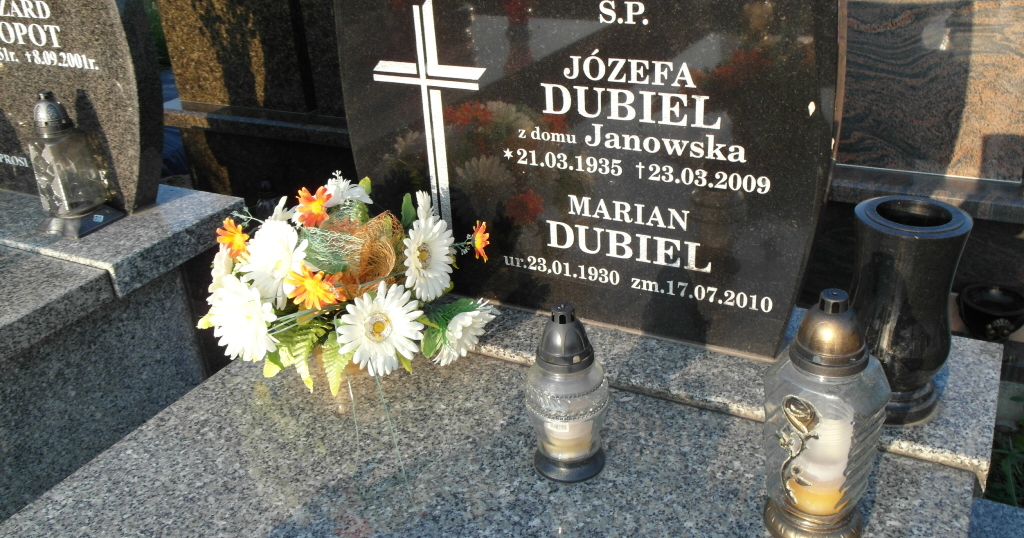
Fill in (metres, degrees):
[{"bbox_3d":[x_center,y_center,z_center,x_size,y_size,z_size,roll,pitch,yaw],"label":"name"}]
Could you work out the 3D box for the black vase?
[{"bbox_3d":[0.502,0.055,1.149,0.133,0.268,0.133,10,30,27],"label":"black vase"}]

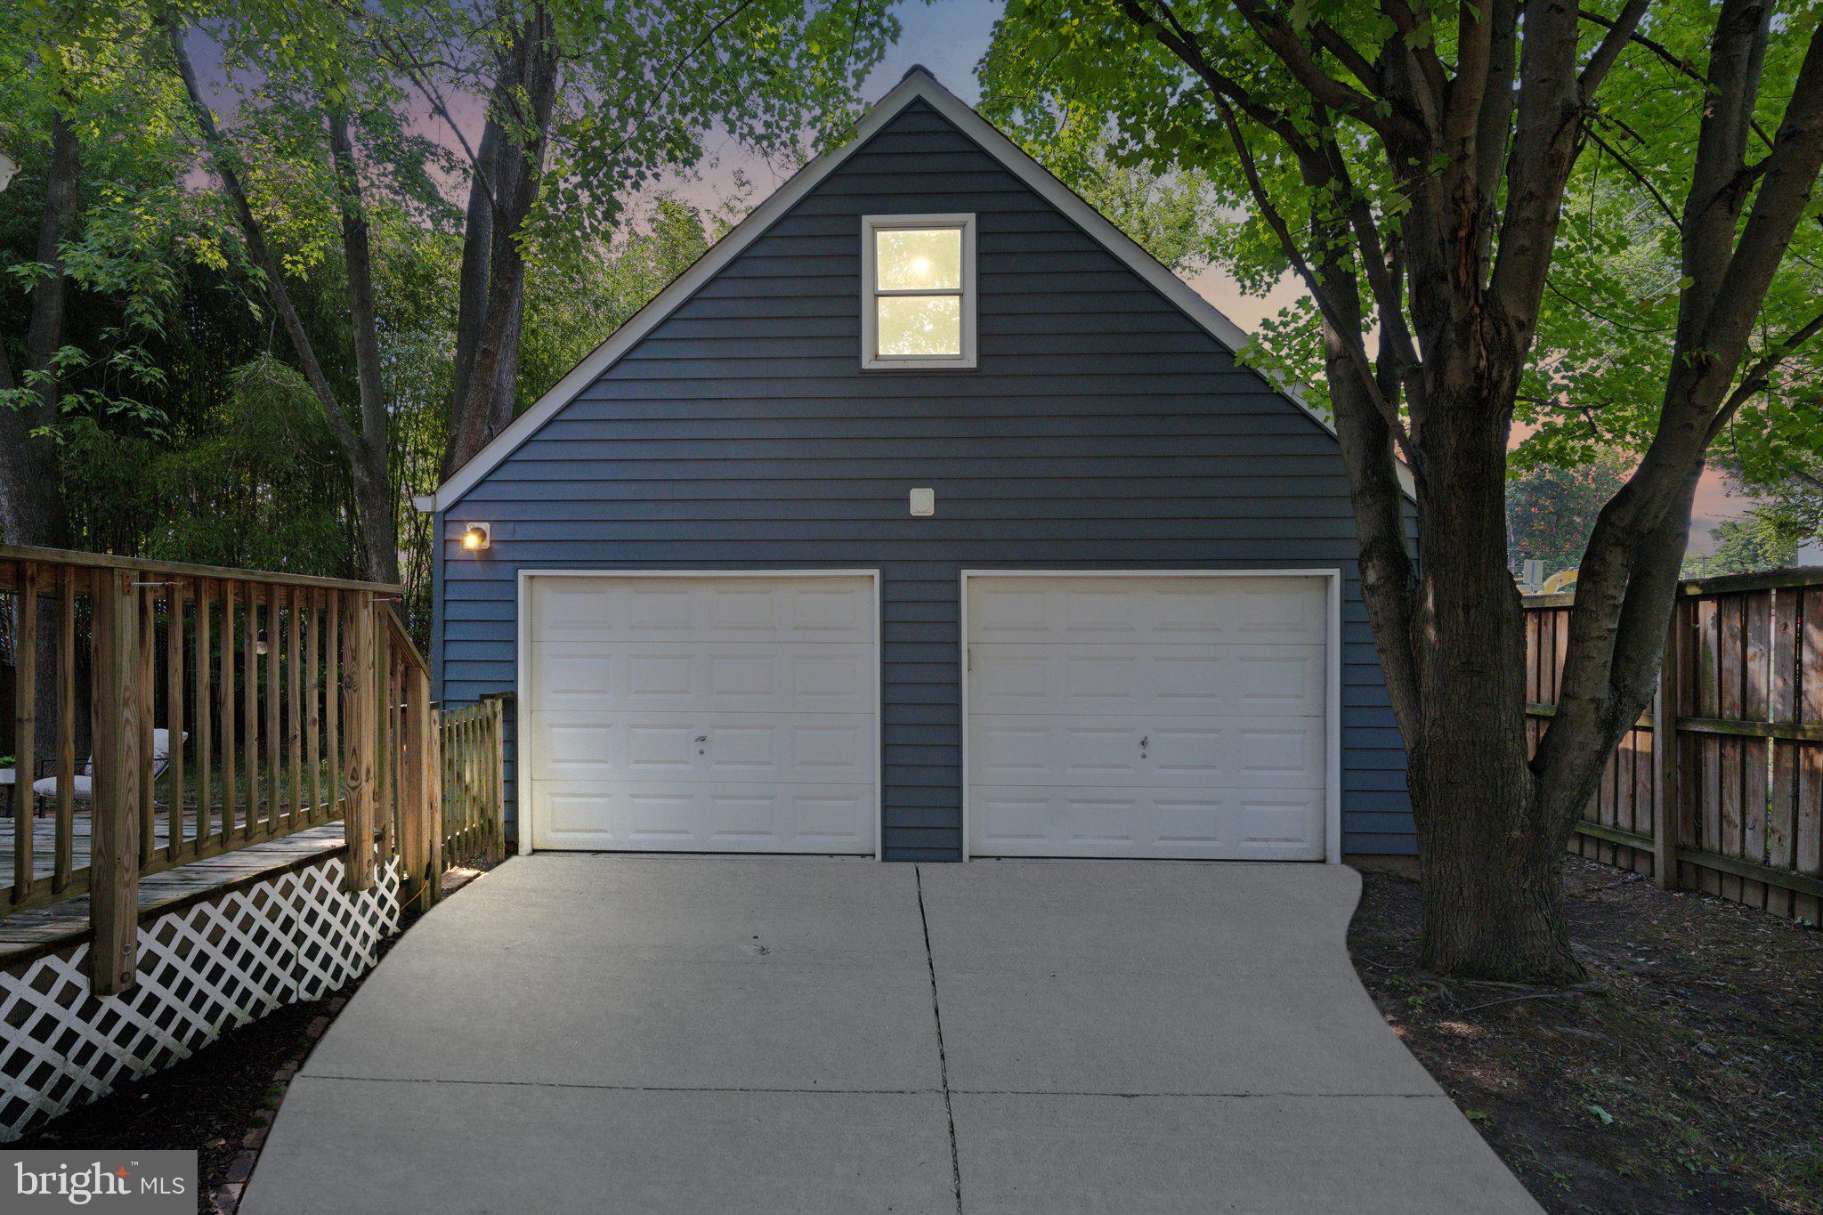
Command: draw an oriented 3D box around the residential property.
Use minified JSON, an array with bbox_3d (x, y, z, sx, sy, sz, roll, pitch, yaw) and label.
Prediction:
[{"bbox_3d":[0.217,-1.067,10.145,7.600,5.900,7.100,0,0,3],"label":"residential property"}]

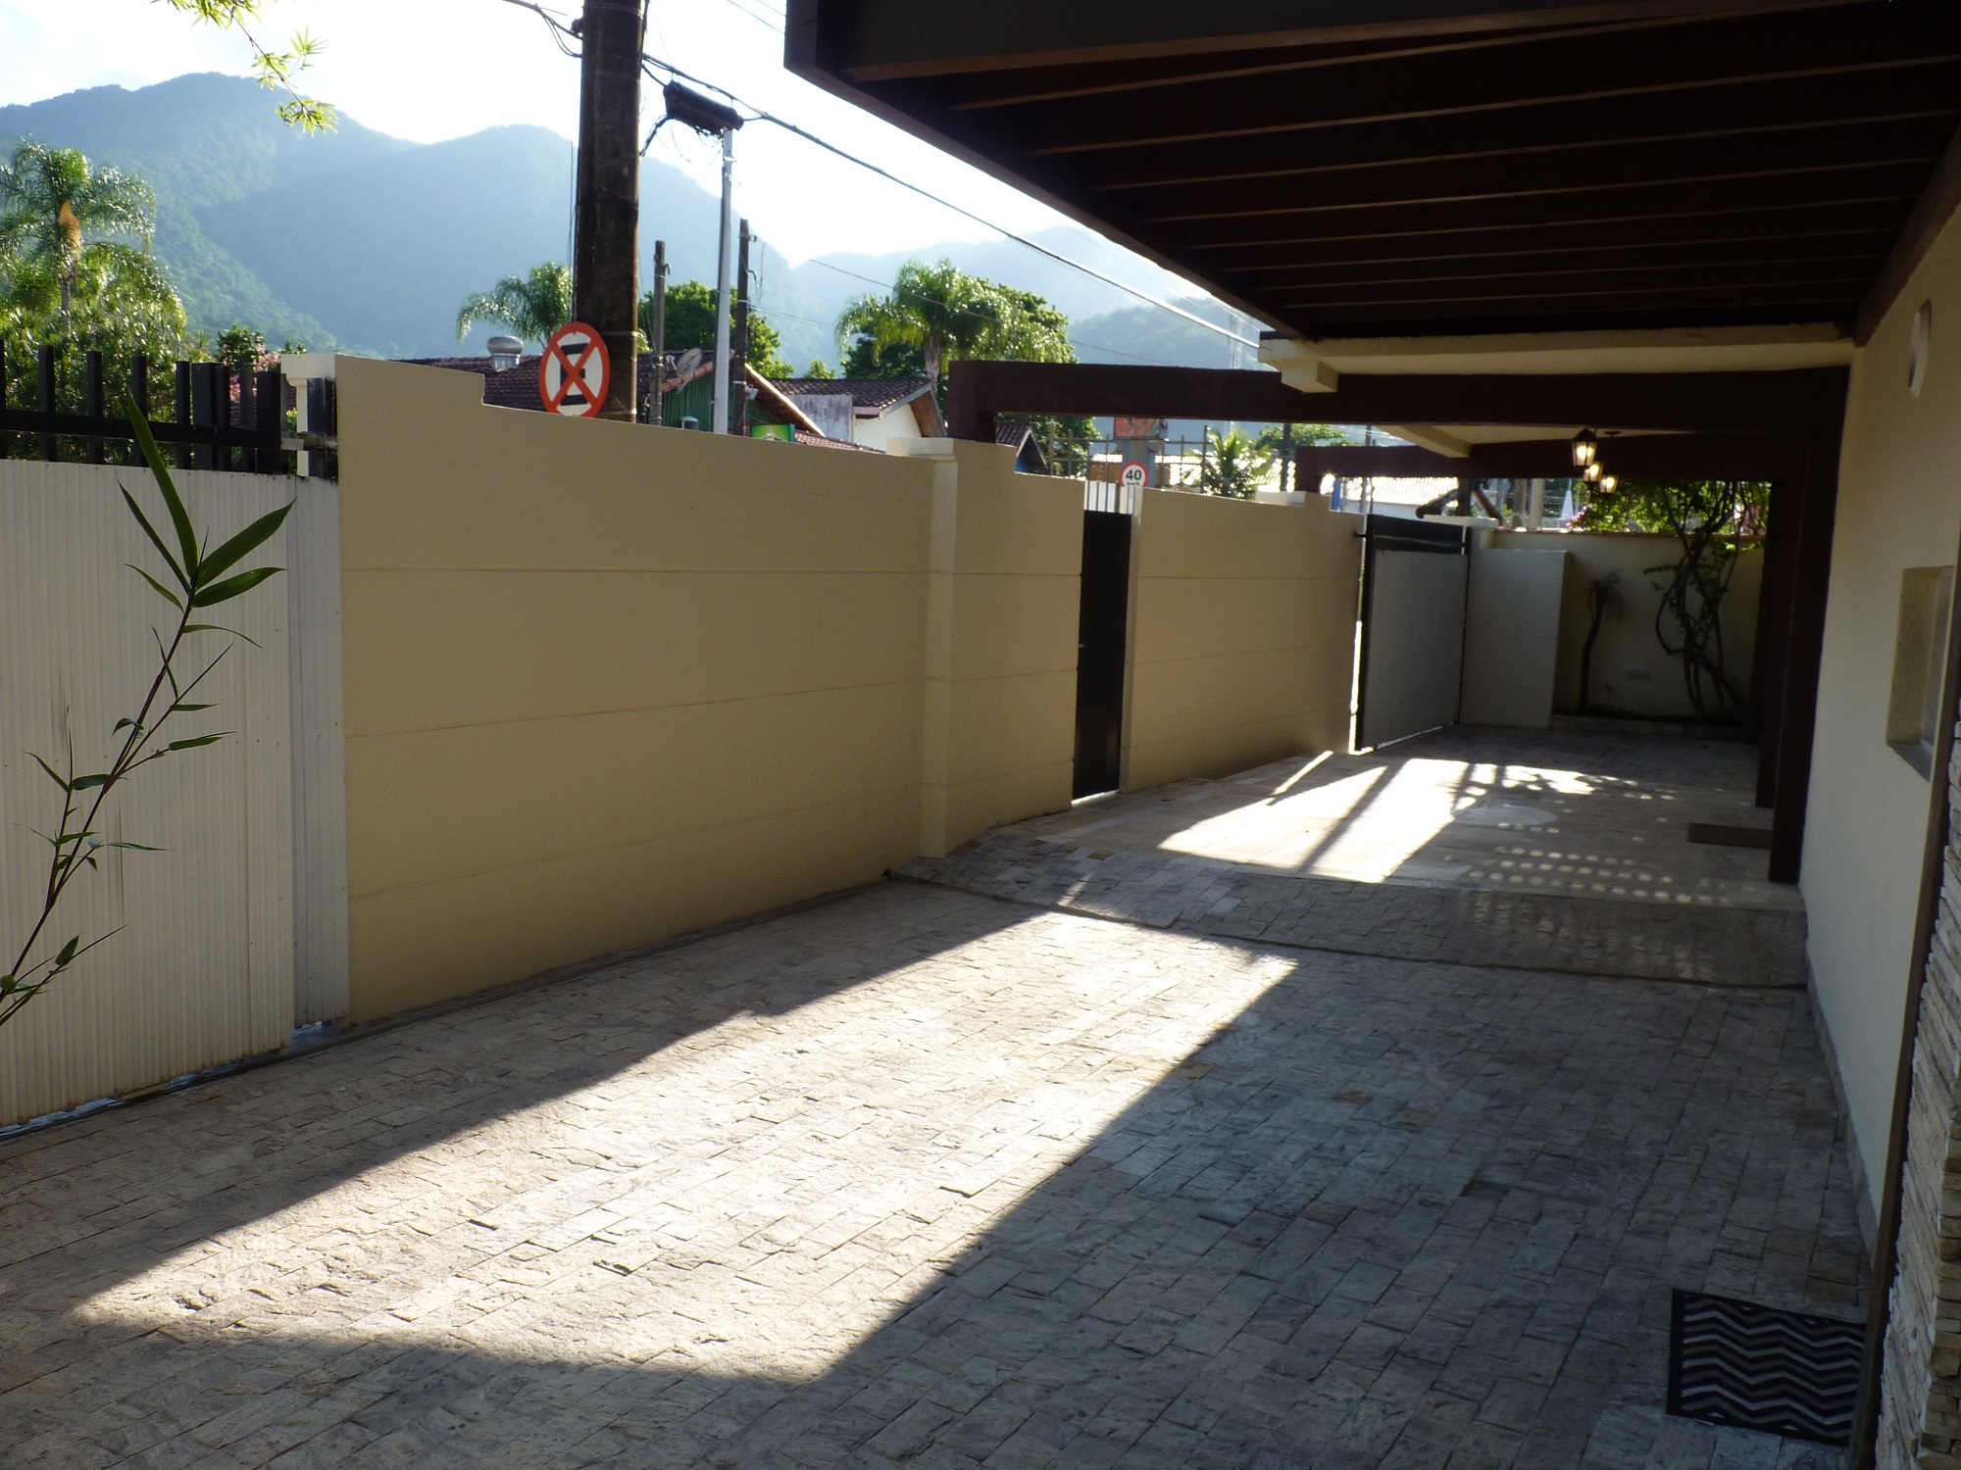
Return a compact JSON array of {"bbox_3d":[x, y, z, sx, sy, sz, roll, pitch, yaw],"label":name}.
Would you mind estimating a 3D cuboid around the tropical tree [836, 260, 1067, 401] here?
[{"bbox_3d":[-0.692,-7.126,36.391,5.700,8.120,5.400,2,7,-1],"label":"tropical tree"}]

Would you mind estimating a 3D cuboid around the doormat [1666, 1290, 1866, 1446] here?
[{"bbox_3d":[1.685,1.335,3.226,0.420,0.012,0.580,5,8,24],"label":"doormat"}]

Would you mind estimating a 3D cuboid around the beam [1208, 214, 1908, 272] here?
[{"bbox_3d":[1.905,-1.757,5.306,2.244,0.160,0.055,6,8,29],"label":"beam"}]

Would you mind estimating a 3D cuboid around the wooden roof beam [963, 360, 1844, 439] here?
[{"bbox_3d":[1.998,-1.726,7.803,4.408,0.270,0.170,3,7,10],"label":"wooden roof beam"}]

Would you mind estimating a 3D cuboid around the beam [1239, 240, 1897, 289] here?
[{"bbox_3d":[2.101,-1.800,5.703,2.243,0.160,0.055,6,8,29],"label":"beam"}]

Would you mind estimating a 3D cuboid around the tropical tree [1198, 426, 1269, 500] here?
[{"bbox_3d":[4.865,-3.920,29.346,1.650,3.880,1.650,3,7,9],"label":"tropical tree"}]

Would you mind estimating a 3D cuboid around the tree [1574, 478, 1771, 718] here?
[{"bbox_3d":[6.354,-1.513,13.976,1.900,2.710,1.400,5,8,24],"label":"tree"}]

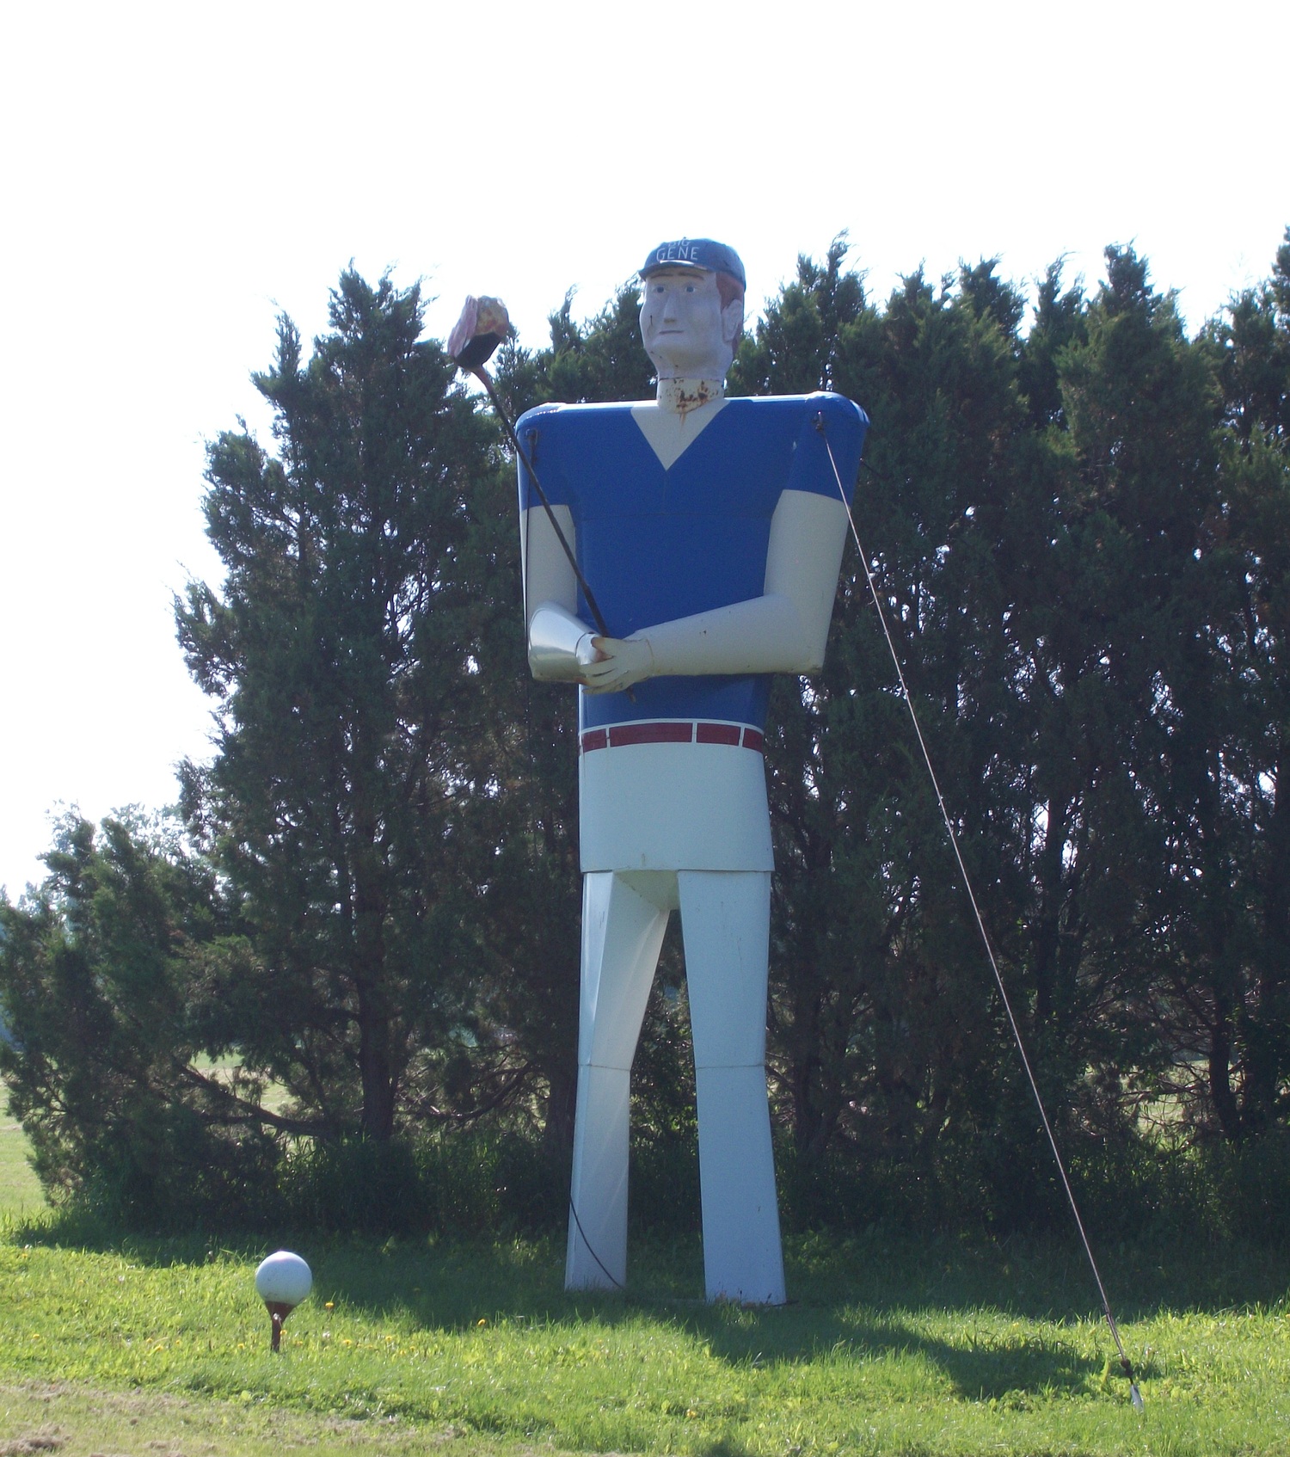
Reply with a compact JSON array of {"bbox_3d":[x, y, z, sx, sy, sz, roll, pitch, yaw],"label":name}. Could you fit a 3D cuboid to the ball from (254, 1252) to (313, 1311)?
[{"bbox_3d":[-1.897,2.897,27.400,0.298,0.298,0.298,0,-3,0],"label":"ball"}]

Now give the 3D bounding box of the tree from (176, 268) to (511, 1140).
[{"bbox_3d":[-2.292,0.026,40.000,2.700,7.100,2.700,0,-3,0],"label":"tree"}]

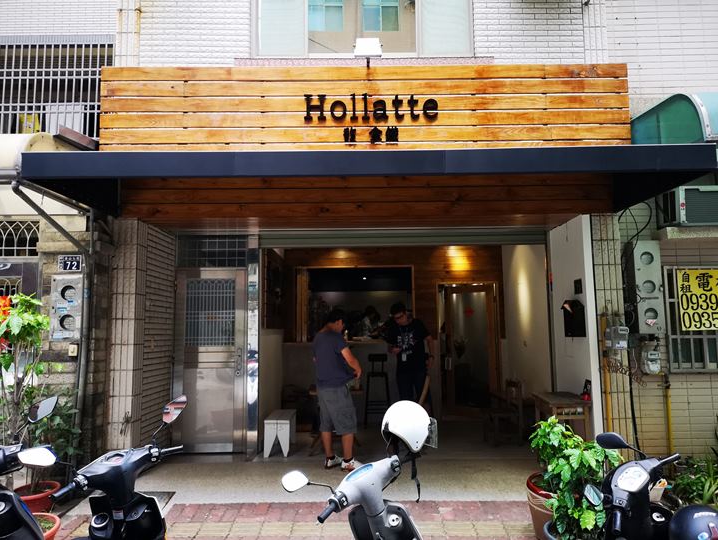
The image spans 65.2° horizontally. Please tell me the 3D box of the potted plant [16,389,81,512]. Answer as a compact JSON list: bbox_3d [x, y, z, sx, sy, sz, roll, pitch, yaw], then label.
[{"bbox_3d":[-2.479,1.480,4.566,0.500,1.030,0.440,-1,-6,0],"label":"potted plant"}]

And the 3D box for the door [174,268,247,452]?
[{"bbox_3d":[-1.694,1.014,6.439,0.844,2.082,0.100,-1,-6,0],"label":"door"}]

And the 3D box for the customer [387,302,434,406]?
[{"bbox_3d":[0.606,1.281,6.749,0.520,1.781,0.400,-3,-7,17],"label":"customer"}]

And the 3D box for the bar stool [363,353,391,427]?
[{"bbox_3d":[0.276,1.826,8.530,0.420,1.101,0.420,-1,-6,0],"label":"bar stool"}]

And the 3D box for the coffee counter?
[{"bbox_3d":[-0.194,1.810,9.075,2.044,1.263,0.550,-1,-6,0],"label":"coffee counter"}]

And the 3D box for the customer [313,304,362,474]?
[{"bbox_3d":[-0.226,1.259,6.048,0.420,1.687,0.500,6,-9,-45],"label":"customer"}]

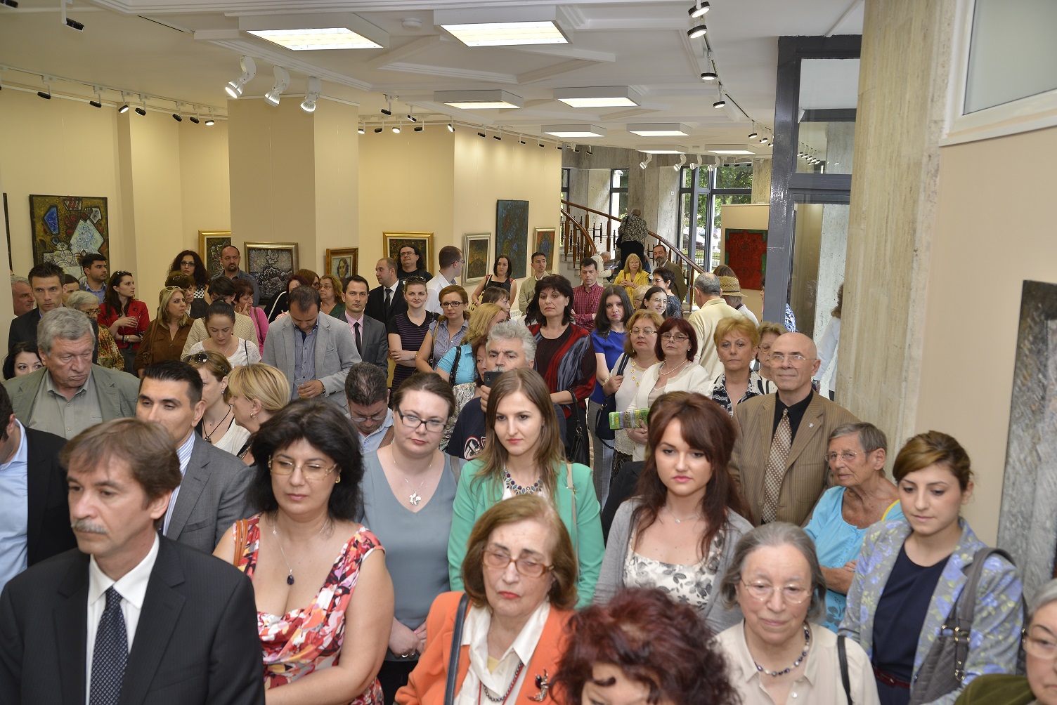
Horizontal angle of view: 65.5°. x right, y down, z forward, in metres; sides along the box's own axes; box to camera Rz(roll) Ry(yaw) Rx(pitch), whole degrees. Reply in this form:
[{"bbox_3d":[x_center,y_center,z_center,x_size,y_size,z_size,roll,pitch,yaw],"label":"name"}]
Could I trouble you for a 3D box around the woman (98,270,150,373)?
[{"bbox_3d":[-3.455,0.077,7.128,0.470,1.589,0.330,-4,11,-29],"label":"woman"}]

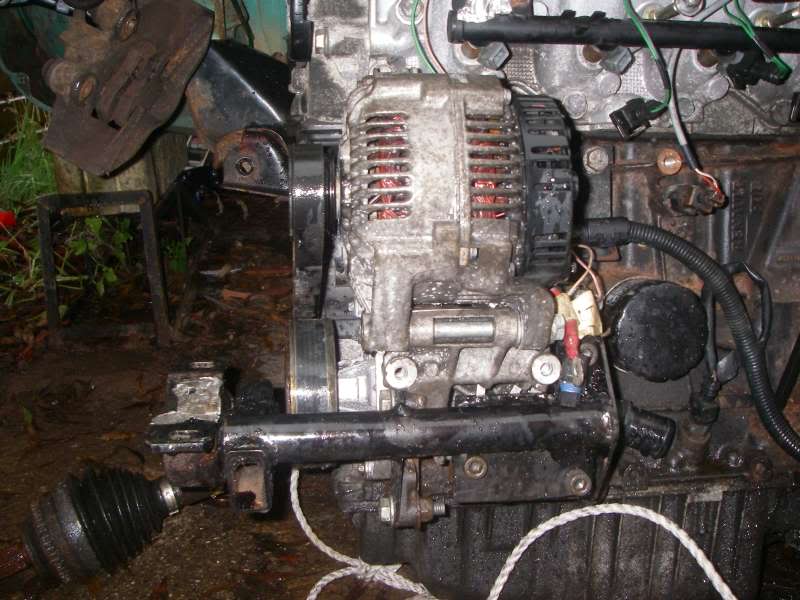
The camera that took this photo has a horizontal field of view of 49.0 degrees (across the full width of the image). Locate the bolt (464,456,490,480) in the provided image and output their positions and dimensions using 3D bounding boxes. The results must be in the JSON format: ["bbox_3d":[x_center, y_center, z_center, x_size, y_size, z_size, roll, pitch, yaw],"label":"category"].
[{"bbox_3d":[0.055,0.122,0.640,0.018,0.018,0.011,-4,-1,-14],"label":"bolt"}]

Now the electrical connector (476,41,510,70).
[{"bbox_3d":[0.066,-0.171,0.615,0.018,0.015,0.012,22,-10,36],"label":"electrical connector"}]

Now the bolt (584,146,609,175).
[{"bbox_3d":[0.161,-0.114,0.720,0.021,0.021,0.012,-4,-1,-14],"label":"bolt"}]

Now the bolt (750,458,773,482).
[{"bbox_3d":[0.309,0.146,0.750,0.018,0.018,0.013,-4,-1,-14],"label":"bolt"}]

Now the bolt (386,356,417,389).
[{"bbox_3d":[0.000,0.051,0.615,0.022,0.022,0.014,-4,-1,-14],"label":"bolt"}]

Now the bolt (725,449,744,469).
[{"bbox_3d":[0.283,0.135,0.745,0.017,0.017,0.012,-4,-1,-14],"label":"bolt"}]

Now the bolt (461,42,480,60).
[{"bbox_3d":[0.051,-0.180,0.635,0.015,0.015,0.012,-4,-1,-14],"label":"bolt"}]

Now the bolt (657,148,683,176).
[{"bbox_3d":[0.226,-0.116,0.735,0.021,0.021,0.011,-4,-1,-14],"label":"bolt"}]

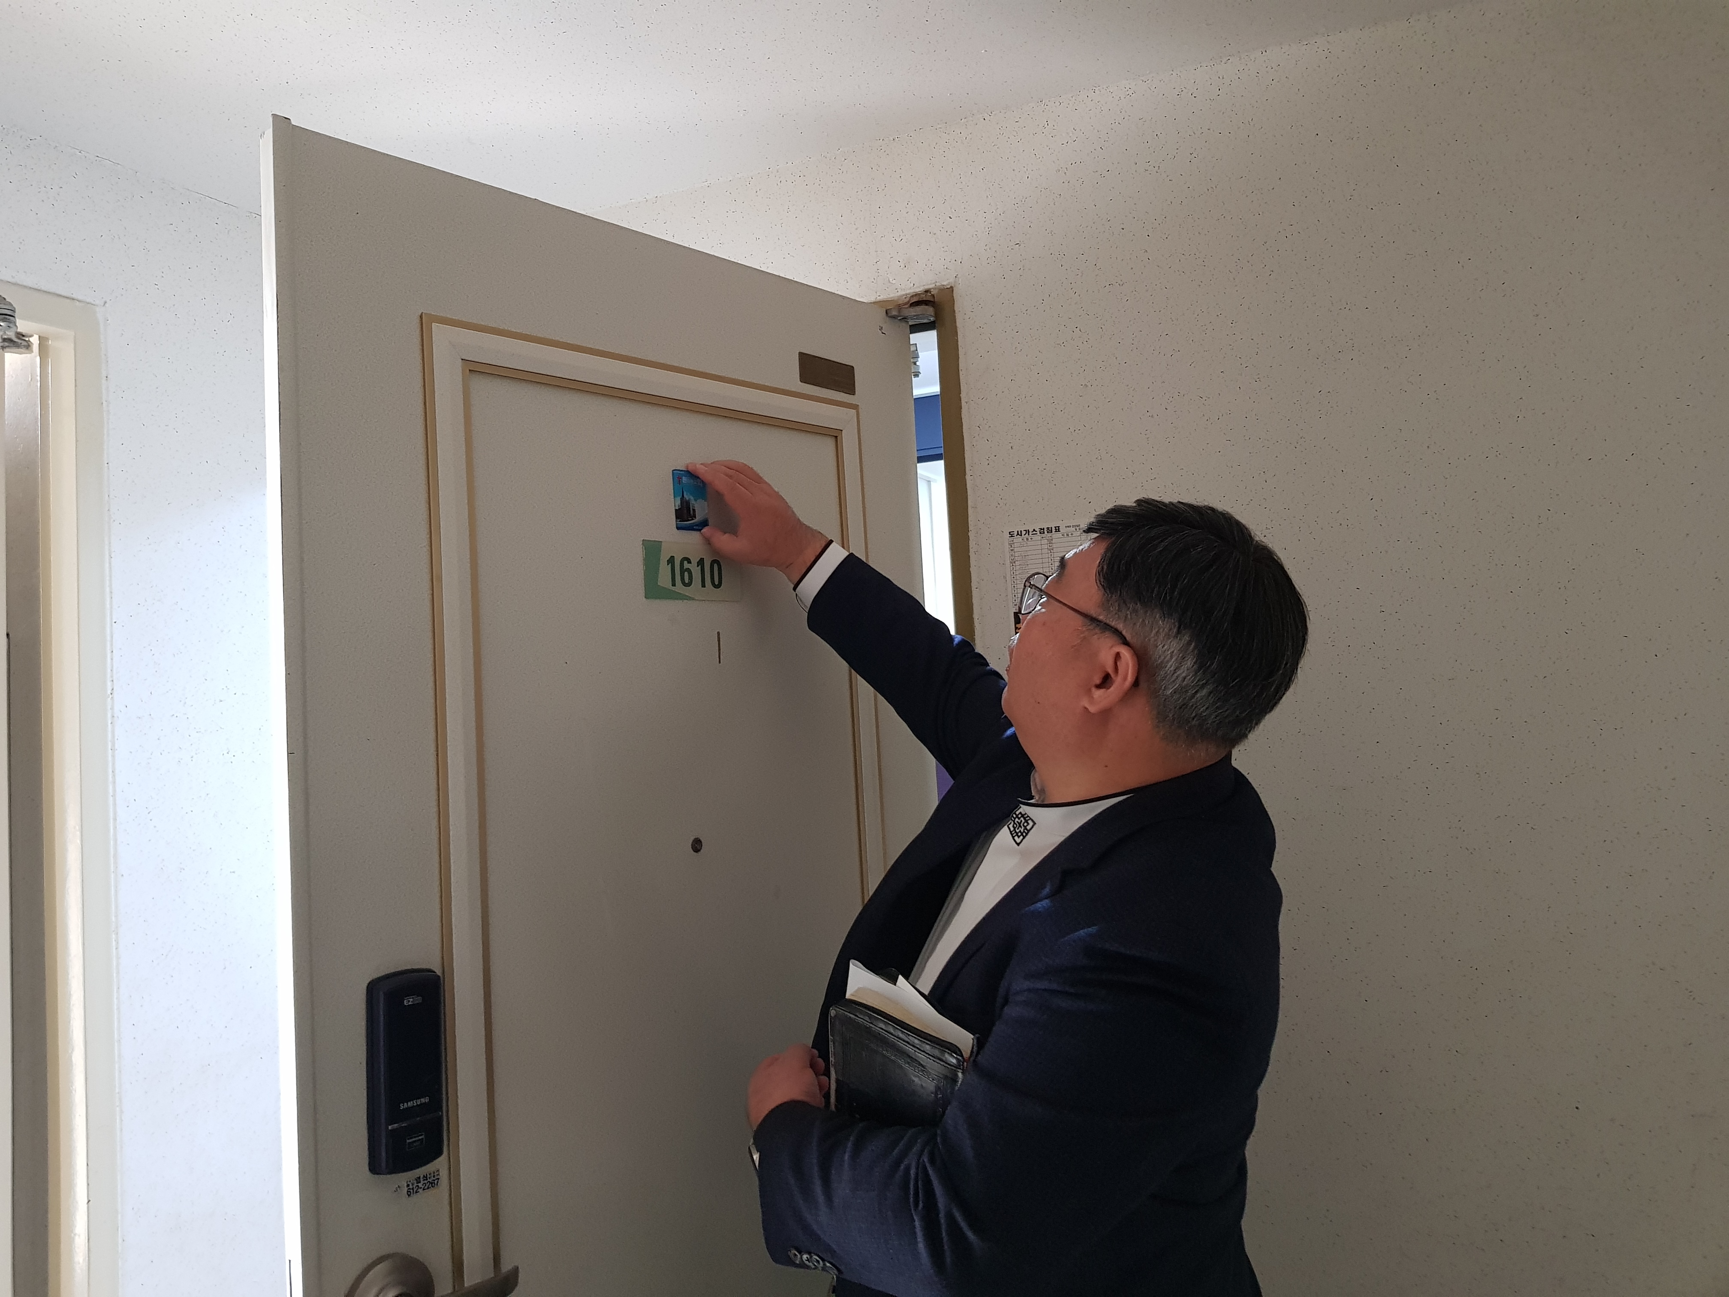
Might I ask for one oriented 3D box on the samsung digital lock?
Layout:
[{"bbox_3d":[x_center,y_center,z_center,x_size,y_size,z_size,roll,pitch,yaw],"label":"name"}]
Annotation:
[{"bbox_3d":[-0.414,0.381,1.175,0.027,0.170,0.066,-7,-5,43],"label":"samsung digital lock"}]

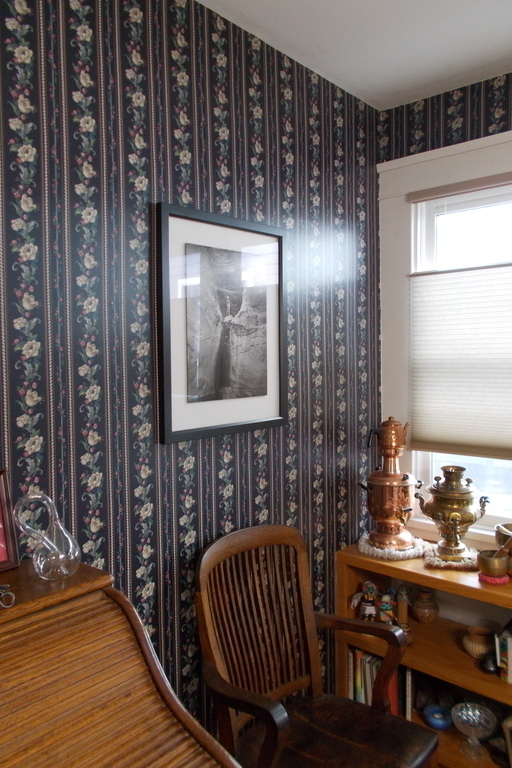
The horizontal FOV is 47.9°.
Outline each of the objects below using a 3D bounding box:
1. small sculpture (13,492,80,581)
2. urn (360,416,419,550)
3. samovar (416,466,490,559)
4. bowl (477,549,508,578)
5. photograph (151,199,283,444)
[{"bbox_3d":[-0.414,0.300,1.132,0.090,0.162,0.134,2,4,42],"label":"small sculpture"},{"bbox_3d":[0.506,0.359,2.127,0.225,0.474,0.200,-1,3,-9],"label":"urn"},{"bbox_3d":[0.690,0.448,1.995,0.234,0.307,0.188,0,3,11],"label":"samovar"},{"bbox_3d":[0.752,0.569,1.824,0.095,0.061,0.095,1,3,23],"label":"bowl"},{"bbox_3d":[-0.076,-0.165,1.663,0.027,0.615,0.506,2,4,42],"label":"photograph"}]

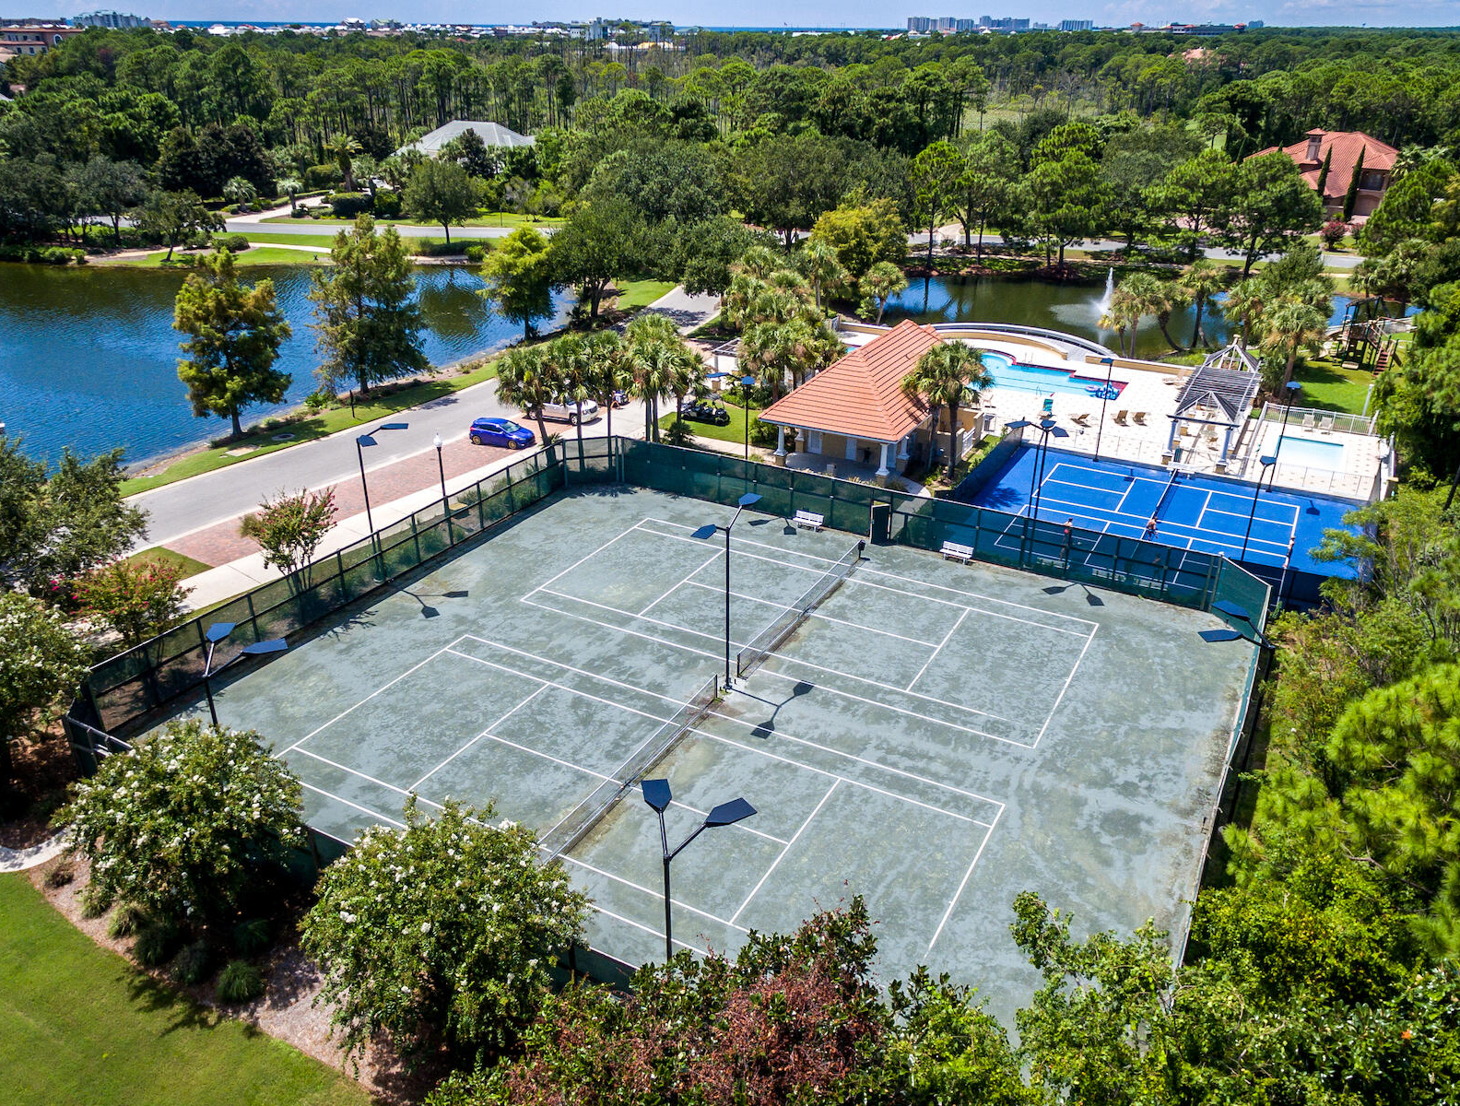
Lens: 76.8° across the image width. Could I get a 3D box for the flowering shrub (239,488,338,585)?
[{"bbox_3d":[-20.237,-0.018,41.862,4.100,5.600,4.100,-13,29,-25],"label":"flowering shrub"}]

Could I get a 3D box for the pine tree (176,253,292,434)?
[{"bbox_3d":[-31.290,-12.590,57.520,6.700,11.780,6.700,-13,32,-22],"label":"pine tree"}]

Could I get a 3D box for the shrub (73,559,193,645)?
[{"bbox_3d":[-26.377,2.762,40.967,4.500,5.000,4.500,-21,36,-32],"label":"shrub"}]

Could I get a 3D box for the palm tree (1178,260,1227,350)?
[{"bbox_3d":[40.647,-21.049,78.356,3.800,7.200,3.800,13,29,24],"label":"palm tree"}]

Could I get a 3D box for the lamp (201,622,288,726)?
[{"bbox_3d":[-15.059,6.396,29.417,2.900,7.300,2.200,16,30,29],"label":"lamp"}]

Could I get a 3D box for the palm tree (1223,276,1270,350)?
[{"bbox_3d":[41.440,-18.110,73.670,3.600,7.020,3.600,14,33,22],"label":"palm tree"}]

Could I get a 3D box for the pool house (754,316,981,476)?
[{"bbox_3d":[10.324,-11.699,64.820,9.600,6.700,17.000,16,33,25],"label":"pool house"}]

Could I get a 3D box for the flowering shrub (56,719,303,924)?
[{"bbox_3d":[-16.293,8.199,27.750,6.350,5.536,6.324,17,31,28],"label":"flowering shrub"}]

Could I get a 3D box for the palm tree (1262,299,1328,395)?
[{"bbox_3d":[42.232,-15.067,68.105,4.300,7.000,4.300,16,30,28],"label":"palm tree"}]

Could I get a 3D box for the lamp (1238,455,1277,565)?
[{"bbox_3d":[25.740,-1.560,44.920,0.800,6.570,1.400,18,34,27],"label":"lamp"}]

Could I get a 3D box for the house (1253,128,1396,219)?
[{"bbox_3d":[93.680,-60.690,145.020,19.000,11.000,15.000,8,31,13],"label":"house"}]

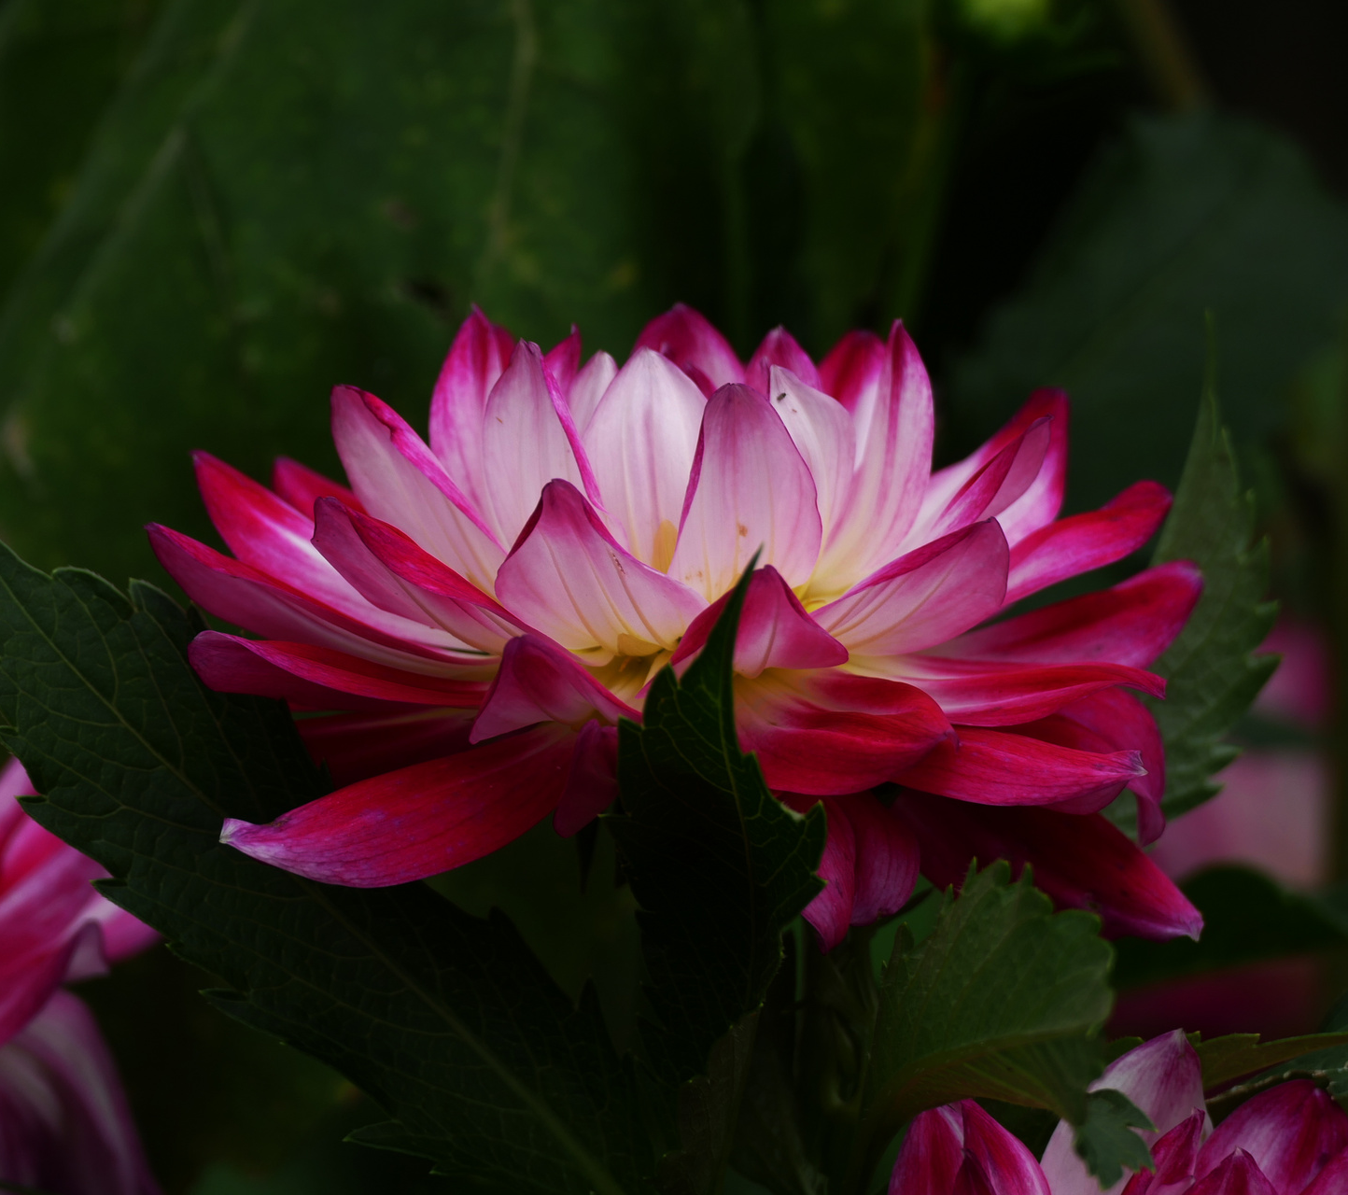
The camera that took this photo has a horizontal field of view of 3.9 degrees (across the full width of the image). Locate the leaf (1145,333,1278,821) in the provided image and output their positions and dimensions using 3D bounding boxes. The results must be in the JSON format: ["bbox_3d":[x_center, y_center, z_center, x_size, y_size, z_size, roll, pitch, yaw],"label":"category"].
[{"bbox_3d":[0.057,0.000,2.240,0.030,0.060,0.026,0,10,0],"label":"leaf"}]

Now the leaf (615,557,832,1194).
[{"bbox_3d":[0.005,0.030,2.155,0.027,0.070,0.030,2,10,14],"label":"leaf"}]

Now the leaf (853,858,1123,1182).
[{"bbox_3d":[0.034,0.046,2.170,0.031,0.034,0.032,-3,10,-17],"label":"leaf"}]

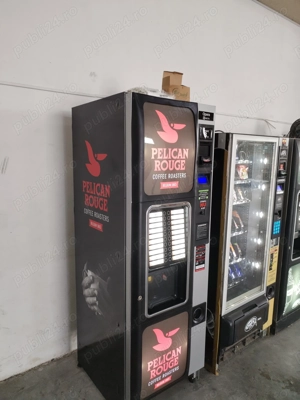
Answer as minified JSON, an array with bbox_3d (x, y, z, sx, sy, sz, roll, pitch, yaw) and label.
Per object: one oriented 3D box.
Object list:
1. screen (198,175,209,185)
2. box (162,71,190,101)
[{"bbox_3d":[0.327,-0.123,1.832,0.080,0.055,0.015,-5,10,-38],"label":"screen"},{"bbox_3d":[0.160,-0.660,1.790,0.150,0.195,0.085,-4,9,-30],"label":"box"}]

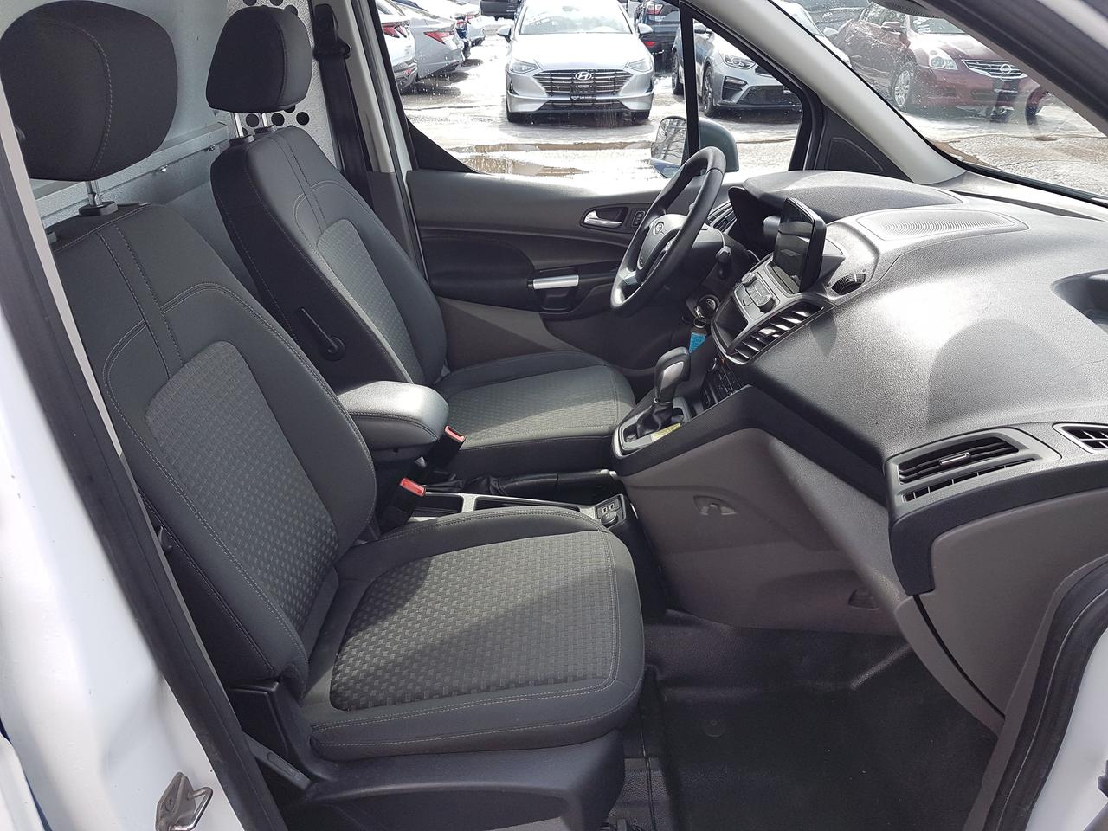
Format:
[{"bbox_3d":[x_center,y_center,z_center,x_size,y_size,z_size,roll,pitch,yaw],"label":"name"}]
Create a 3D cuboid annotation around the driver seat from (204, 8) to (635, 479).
[{"bbox_3d":[-0.236,-0.321,1.848,0.850,1.070,0.525,1,29,4],"label":"driver seat"}]

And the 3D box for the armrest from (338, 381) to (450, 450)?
[{"bbox_3d":[-0.368,-0.006,1.652,0.310,0.090,0.135,1,29,4],"label":"armrest"}]

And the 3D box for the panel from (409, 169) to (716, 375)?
[{"bbox_3d":[0.081,-0.332,2.244,0.900,0.640,0.140,1,29,4],"label":"panel"}]

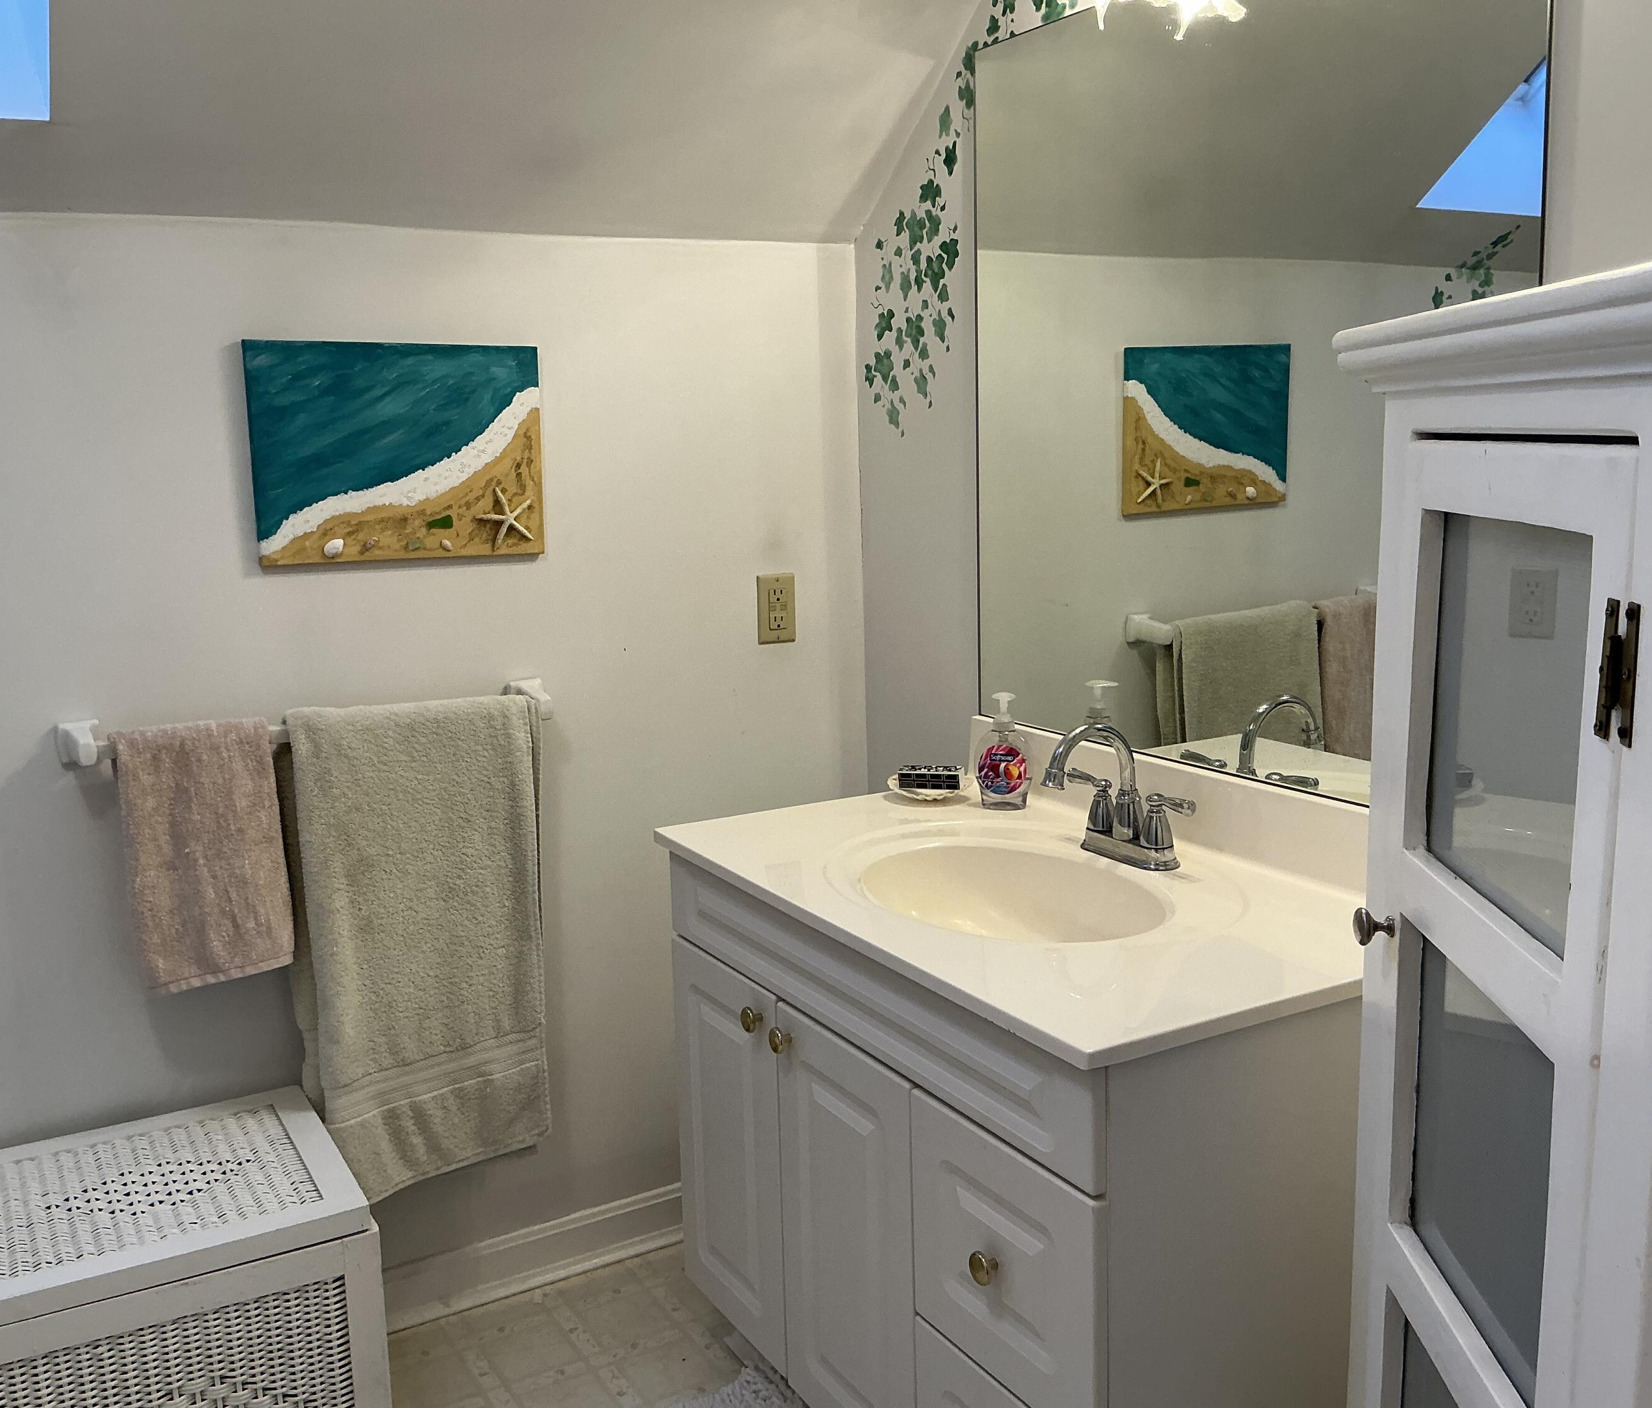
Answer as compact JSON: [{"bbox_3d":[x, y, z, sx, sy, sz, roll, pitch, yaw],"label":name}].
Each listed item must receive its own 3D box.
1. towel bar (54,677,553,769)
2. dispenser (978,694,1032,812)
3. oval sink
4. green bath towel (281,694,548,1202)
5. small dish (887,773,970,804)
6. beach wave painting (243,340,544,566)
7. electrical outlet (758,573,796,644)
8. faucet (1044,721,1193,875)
[{"bbox_3d":[-0.701,0.027,2.132,0.664,0.062,0.096,-7,11,-29],"label":"towel bar"},{"bbox_3d":[0.253,0.067,2.135,0.079,0.159,0.048,1,10,13],"label":"dispenser"},{"bbox_3d":[0.205,0.279,1.784,0.298,0.136,0.450,-7,11,-29],"label":"oval sink"},{"bbox_3d":[-0.579,0.351,2.213,0.357,0.730,0.080,-7,11,-29],"label":"green bath towel"},{"bbox_3d":[0.148,0.122,2.197,0.122,0.034,0.108,0,10,7],"label":"small dish"},{"bbox_3d":[-0.607,-0.358,2.169,0.407,0.305,0.023,-7,11,-29],"label":"beach wave painting"},{"bbox_3d":[-0.082,-0.157,2.514,0.070,0.114,0.008,-7,11,-29],"label":"electrical outlet"},{"bbox_3d":[0.327,0.108,1.855,0.155,0.170,0.247,-7,11,-29],"label":"faucet"}]

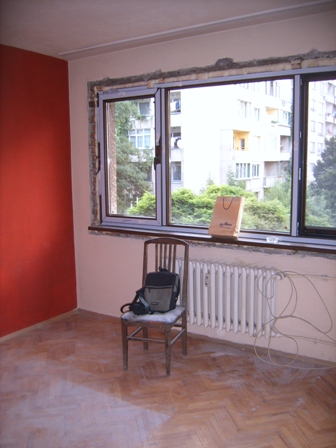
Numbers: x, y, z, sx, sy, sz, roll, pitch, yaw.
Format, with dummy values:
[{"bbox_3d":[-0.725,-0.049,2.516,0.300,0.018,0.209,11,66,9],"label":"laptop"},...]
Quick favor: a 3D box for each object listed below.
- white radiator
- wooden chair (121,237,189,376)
[{"bbox_3d":[0.422,0.618,3.914,1.041,0.573,0.146,4,9,31],"label":"white radiator"},{"bbox_3d":[-0.086,0.624,3.598,0.403,0.969,0.506,2,8,20],"label":"wooden chair"}]

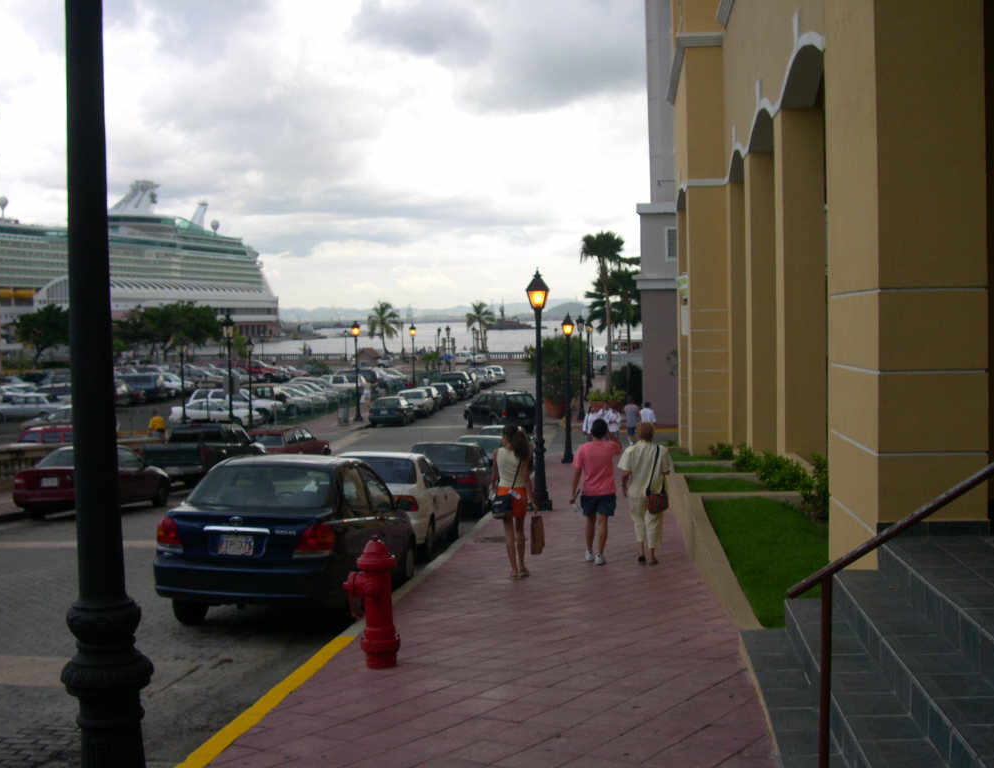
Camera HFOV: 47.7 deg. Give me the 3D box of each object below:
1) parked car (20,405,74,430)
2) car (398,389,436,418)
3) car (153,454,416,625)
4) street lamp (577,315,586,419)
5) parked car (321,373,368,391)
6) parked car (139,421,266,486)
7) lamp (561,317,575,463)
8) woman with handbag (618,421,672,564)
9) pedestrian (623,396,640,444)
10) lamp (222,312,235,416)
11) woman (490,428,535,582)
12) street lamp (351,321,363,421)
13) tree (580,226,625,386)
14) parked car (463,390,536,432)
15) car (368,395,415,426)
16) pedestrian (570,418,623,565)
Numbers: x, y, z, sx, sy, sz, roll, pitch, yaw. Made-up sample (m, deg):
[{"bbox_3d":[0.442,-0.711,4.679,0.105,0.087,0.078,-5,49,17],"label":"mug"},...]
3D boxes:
[{"bbox_3d":[-18.900,1.560,49.500,4.350,1.400,1.700,-1,3,7],"label":"parked car"},{"bbox_3d":[-4.397,1.140,63.501,1.690,1.400,4.300,-1,2,6],"label":"car"},{"bbox_3d":[-1.940,1.425,11.320,1.680,1.500,4.180,1,0,6],"label":"car"},{"bbox_3d":[3.515,-0.670,47.173,0.420,4.341,0.420,-1,3,6],"label":"street lamp"},{"bbox_3d":[-9.384,0.223,72.500,4.400,1.680,1.780,-1,3,8],"label":"parked car"},{"bbox_3d":[-7.626,1.874,29.676,1.740,1.630,4.850,-2,-1,6],"label":"parked car"},{"bbox_3d":[2.074,0.131,32.700,0.350,4.360,0.350,-1,3,6],"label":"lamp"},{"bbox_3d":[1.680,1.241,12.800,0.580,1.611,0.400,-1,3,6],"label":"woman with handbag"},{"bbox_3d":[4.648,1.280,38.854,0.500,1.720,0.360,-1,3,6],"label":"pedestrian"},{"bbox_3d":[-9.133,0.062,38.467,0.450,5.000,0.450,-1,3,6],"label":"lamp"},{"bbox_3d":[0.162,1.233,11.750,0.480,1.610,0.360,-1,3,4],"label":"woman"},{"bbox_3d":[-6.937,-0.605,55.369,0.450,4.950,0.450,-1,3,6],"label":"street lamp"},{"bbox_3d":[6.108,-3.640,63.740,2.700,9.800,2.700,-1,3,6],"label":"tree"},{"bbox_3d":[0.080,1.174,47.967,1.780,1.700,4.600,-3,2,-22],"label":"parked car"},{"bbox_3d":[-5.131,1.378,56.654,1.670,1.380,4.200,-1,1,6],"label":"car"},{"bbox_3d":[1.098,1.176,12.357,0.570,1.610,0.360,-1,3,6],"label":"pedestrian"}]

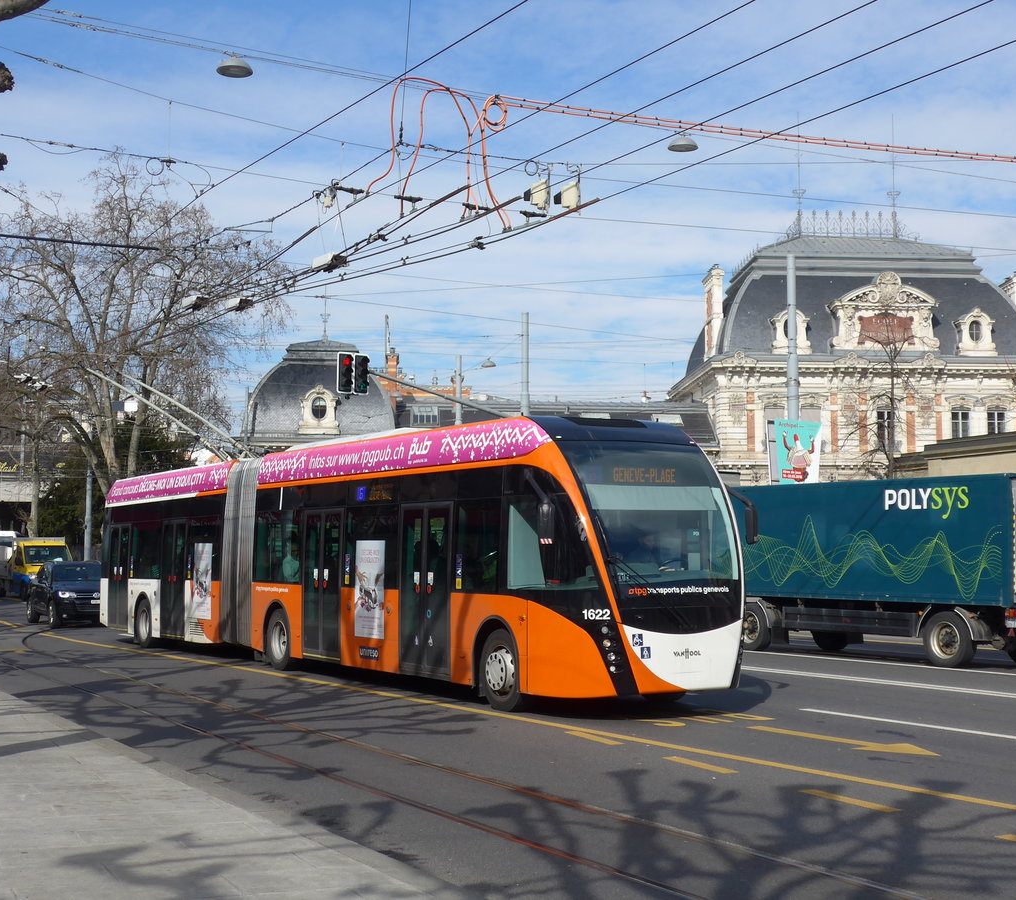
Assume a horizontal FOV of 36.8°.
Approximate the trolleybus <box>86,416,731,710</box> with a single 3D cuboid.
[{"bbox_3d":[-2.720,1.720,24.350,2.550,3.400,18.610,2,-4,-30],"label":"trolleybus"}]

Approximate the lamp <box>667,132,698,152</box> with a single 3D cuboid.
[{"bbox_3d":[2.444,-4.317,21.307,0.420,0.210,0.420,0,-4,0],"label":"lamp"}]

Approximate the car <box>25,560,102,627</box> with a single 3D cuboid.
[{"bbox_3d":[-11.400,3.750,40.300,1.920,1.720,4.750,2,-4,-27],"label":"car"}]

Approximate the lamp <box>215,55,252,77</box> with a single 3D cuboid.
[{"bbox_3d":[-3.147,-4.461,17.607,0.420,0.210,0.420,0,-4,0],"label":"lamp"}]

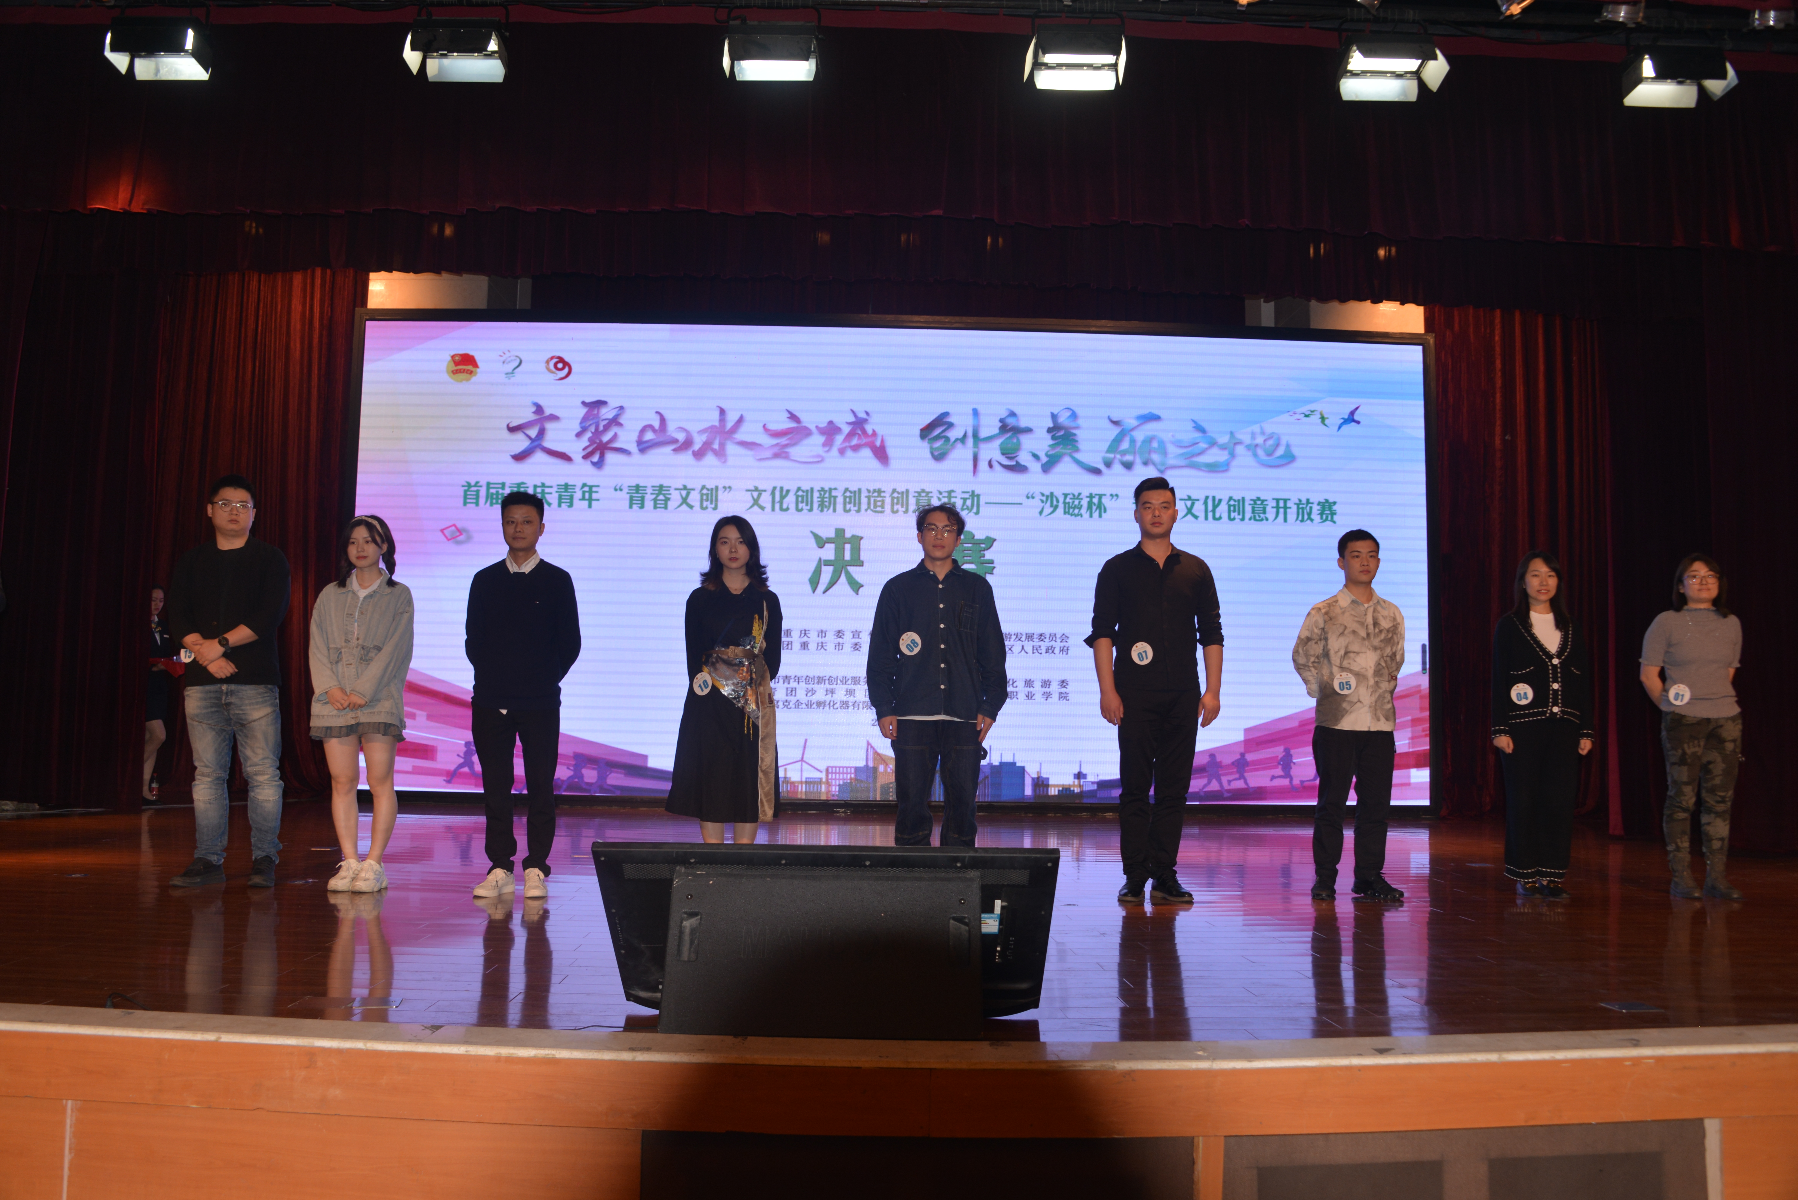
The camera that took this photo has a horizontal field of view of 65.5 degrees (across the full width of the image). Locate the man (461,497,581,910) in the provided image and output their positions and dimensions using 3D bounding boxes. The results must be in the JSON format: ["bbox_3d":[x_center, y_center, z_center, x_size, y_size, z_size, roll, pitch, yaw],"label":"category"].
[{"bbox_3d":[-1.599,0.391,6.000,0.500,1.716,0.370,1,-5,-6],"label":"man"}]

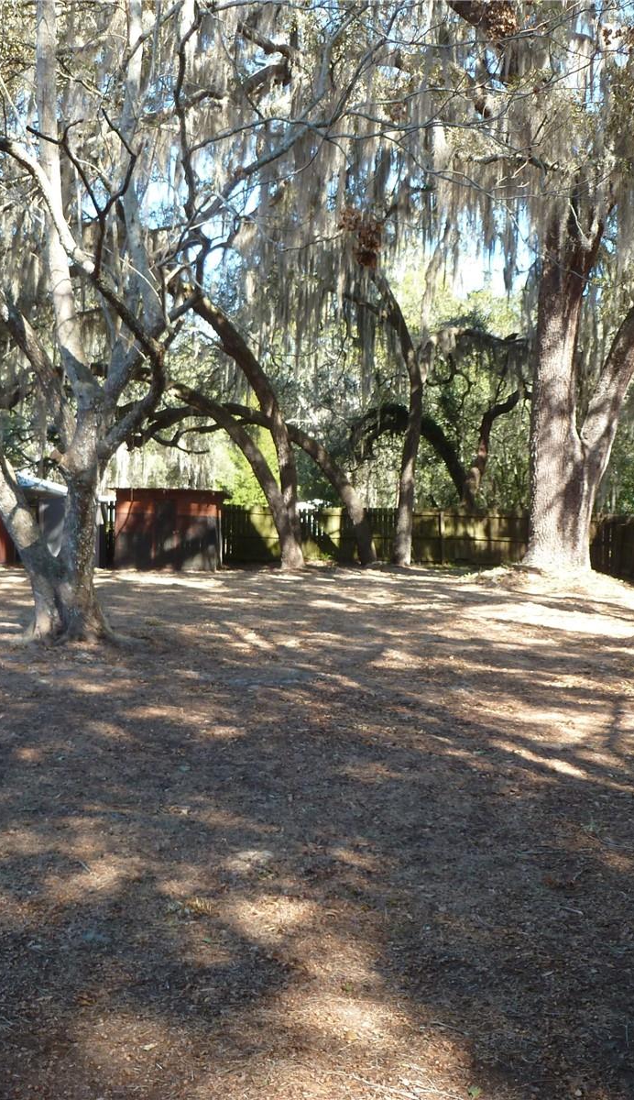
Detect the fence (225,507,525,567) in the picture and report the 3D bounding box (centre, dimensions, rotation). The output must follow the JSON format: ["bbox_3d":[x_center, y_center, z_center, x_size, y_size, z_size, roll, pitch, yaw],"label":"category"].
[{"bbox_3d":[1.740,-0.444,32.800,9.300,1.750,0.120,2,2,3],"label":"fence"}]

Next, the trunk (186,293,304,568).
[{"bbox_3d":[-1.920,-3.154,29.300,3.100,7.250,1.400,2,2,3],"label":"trunk"}]

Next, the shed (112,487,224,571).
[{"bbox_3d":[-3.719,-0.527,27.400,2.700,2.000,1.900,2,2,3],"label":"shed"}]

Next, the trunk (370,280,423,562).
[{"bbox_3d":[2.275,-3.652,30.800,1.400,8.100,1.000,2,2,3],"label":"trunk"}]

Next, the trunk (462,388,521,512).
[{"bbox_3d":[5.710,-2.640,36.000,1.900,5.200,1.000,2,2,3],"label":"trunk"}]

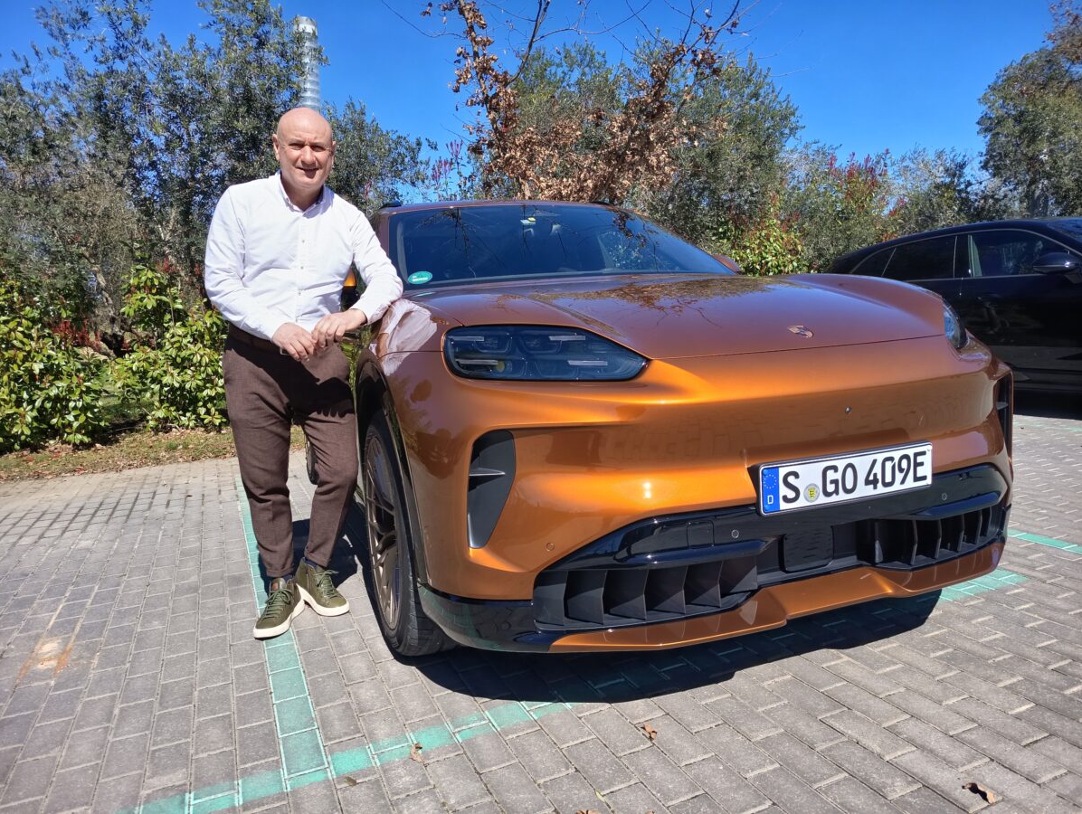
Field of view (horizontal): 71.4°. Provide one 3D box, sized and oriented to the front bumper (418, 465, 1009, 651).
[{"bbox_3d":[0.661,0.366,2.056,1.930,0.360,0.500,-6,7,-21],"label":"front bumper"}]

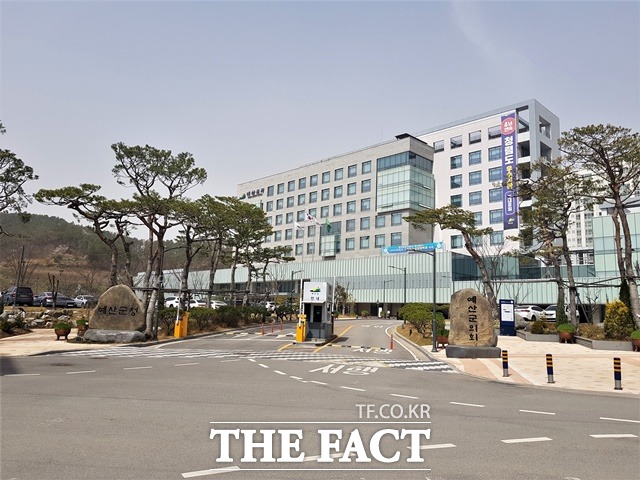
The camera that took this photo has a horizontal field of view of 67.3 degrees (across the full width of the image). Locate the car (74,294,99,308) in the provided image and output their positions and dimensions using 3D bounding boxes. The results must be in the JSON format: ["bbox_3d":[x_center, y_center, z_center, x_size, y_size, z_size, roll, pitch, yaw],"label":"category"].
[{"bbox_3d":[-26.716,7.071,55.000,1.830,1.470,4.600,11,-13,-43],"label":"car"}]

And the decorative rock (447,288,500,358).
[{"bbox_3d":[6.163,3.353,19.300,2.000,2.680,1.050,1,-9,6],"label":"decorative rock"}]

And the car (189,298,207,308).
[{"bbox_3d":[-14.562,7.631,56.000,4.750,1.470,1.850,-6,-12,43],"label":"car"}]

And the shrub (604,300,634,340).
[{"bbox_3d":[13.146,3.555,21.100,1.250,1.700,1.250,-1,-10,18],"label":"shrub"}]

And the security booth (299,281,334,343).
[{"bbox_3d":[-0.085,4.078,27.300,1.350,3.100,1.950,1,-10,10],"label":"security booth"}]

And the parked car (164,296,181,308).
[{"bbox_3d":[-19.353,8.283,63.500,4.500,1.620,1.840,-7,-13,44],"label":"parked car"}]

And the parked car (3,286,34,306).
[{"bbox_3d":[-29.557,5.534,47.000,4.850,1.800,1.900,-7,-12,44],"label":"parked car"}]

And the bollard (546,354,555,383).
[{"bbox_3d":[6.431,3.596,13.400,0.170,0.790,0.170,2,-9,0],"label":"bollard"}]

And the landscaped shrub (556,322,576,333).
[{"bbox_3d":[11.794,4.220,23.000,0.860,0.500,0.860,-3,-11,27],"label":"landscaped shrub"}]

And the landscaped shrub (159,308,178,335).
[{"bbox_3d":[-9.392,5.065,29.800,1.200,1.600,1.200,2,-8,0],"label":"landscaped shrub"}]

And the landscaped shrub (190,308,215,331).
[{"bbox_3d":[-7.732,5.177,31.500,1.700,1.600,1.600,5,-10,-17],"label":"landscaped shrub"}]

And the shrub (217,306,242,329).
[{"bbox_3d":[-6.401,5.460,34.000,1.750,1.500,1.650,4,-10,-10],"label":"shrub"}]

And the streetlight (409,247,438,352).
[{"bbox_3d":[4.500,2.621,21.000,1.250,4.520,0.300,2,-9,0],"label":"streetlight"}]

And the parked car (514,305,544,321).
[{"bbox_3d":[20.077,7.033,46.000,4.750,1.460,1.840,11,-13,-42],"label":"parked car"}]

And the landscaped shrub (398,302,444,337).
[{"bbox_3d":[5.547,4.460,26.800,2.350,1.850,2.100,0,-10,12],"label":"landscaped shrub"}]

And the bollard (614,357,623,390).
[{"bbox_3d":[7.762,3.477,12.500,0.165,0.810,0.165,-4,-11,31],"label":"bollard"}]

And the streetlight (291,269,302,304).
[{"bbox_3d":[-2.224,5.282,45.500,1.050,4.700,0.200,1,-8,5],"label":"streetlight"}]

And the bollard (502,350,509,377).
[{"bbox_3d":[5.471,3.663,14.200,0.150,0.770,0.150,2,-8,0],"label":"bollard"}]

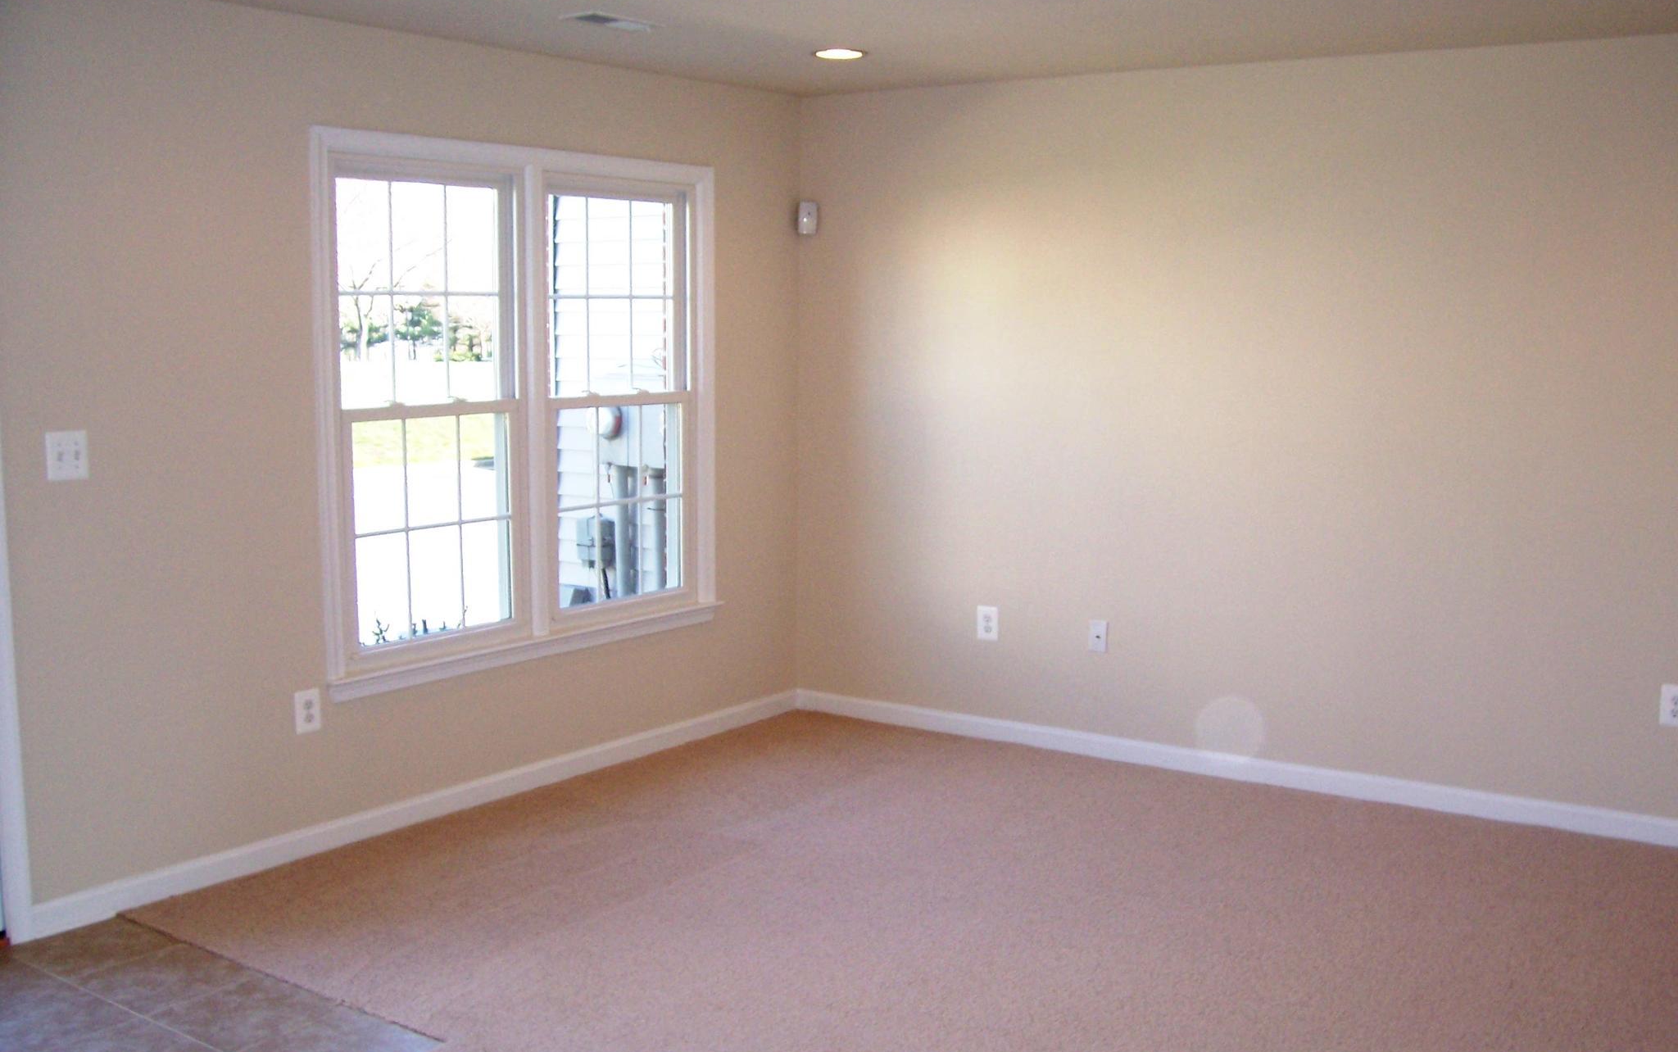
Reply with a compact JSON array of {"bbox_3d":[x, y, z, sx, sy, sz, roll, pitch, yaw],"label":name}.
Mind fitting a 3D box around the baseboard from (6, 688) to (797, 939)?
[{"bbox_3d":[-1.100,0.849,5.388,0.018,0.086,3.145,6,9,37],"label":"baseboard"}]

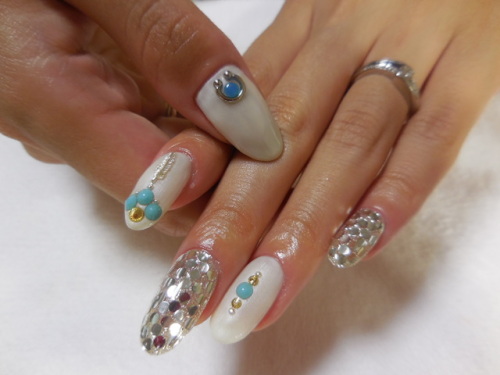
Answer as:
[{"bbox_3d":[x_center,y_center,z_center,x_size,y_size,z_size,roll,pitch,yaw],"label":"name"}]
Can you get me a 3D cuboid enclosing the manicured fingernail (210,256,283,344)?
[{"bbox_3d":[0.000,0.026,0.082,0.010,0.005,0.022,32,87,26],"label":"manicured fingernail"}]

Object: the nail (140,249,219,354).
[{"bbox_3d":[-0.015,0.025,0.080,0.012,0.004,0.023,27,81,11],"label":"nail"}]

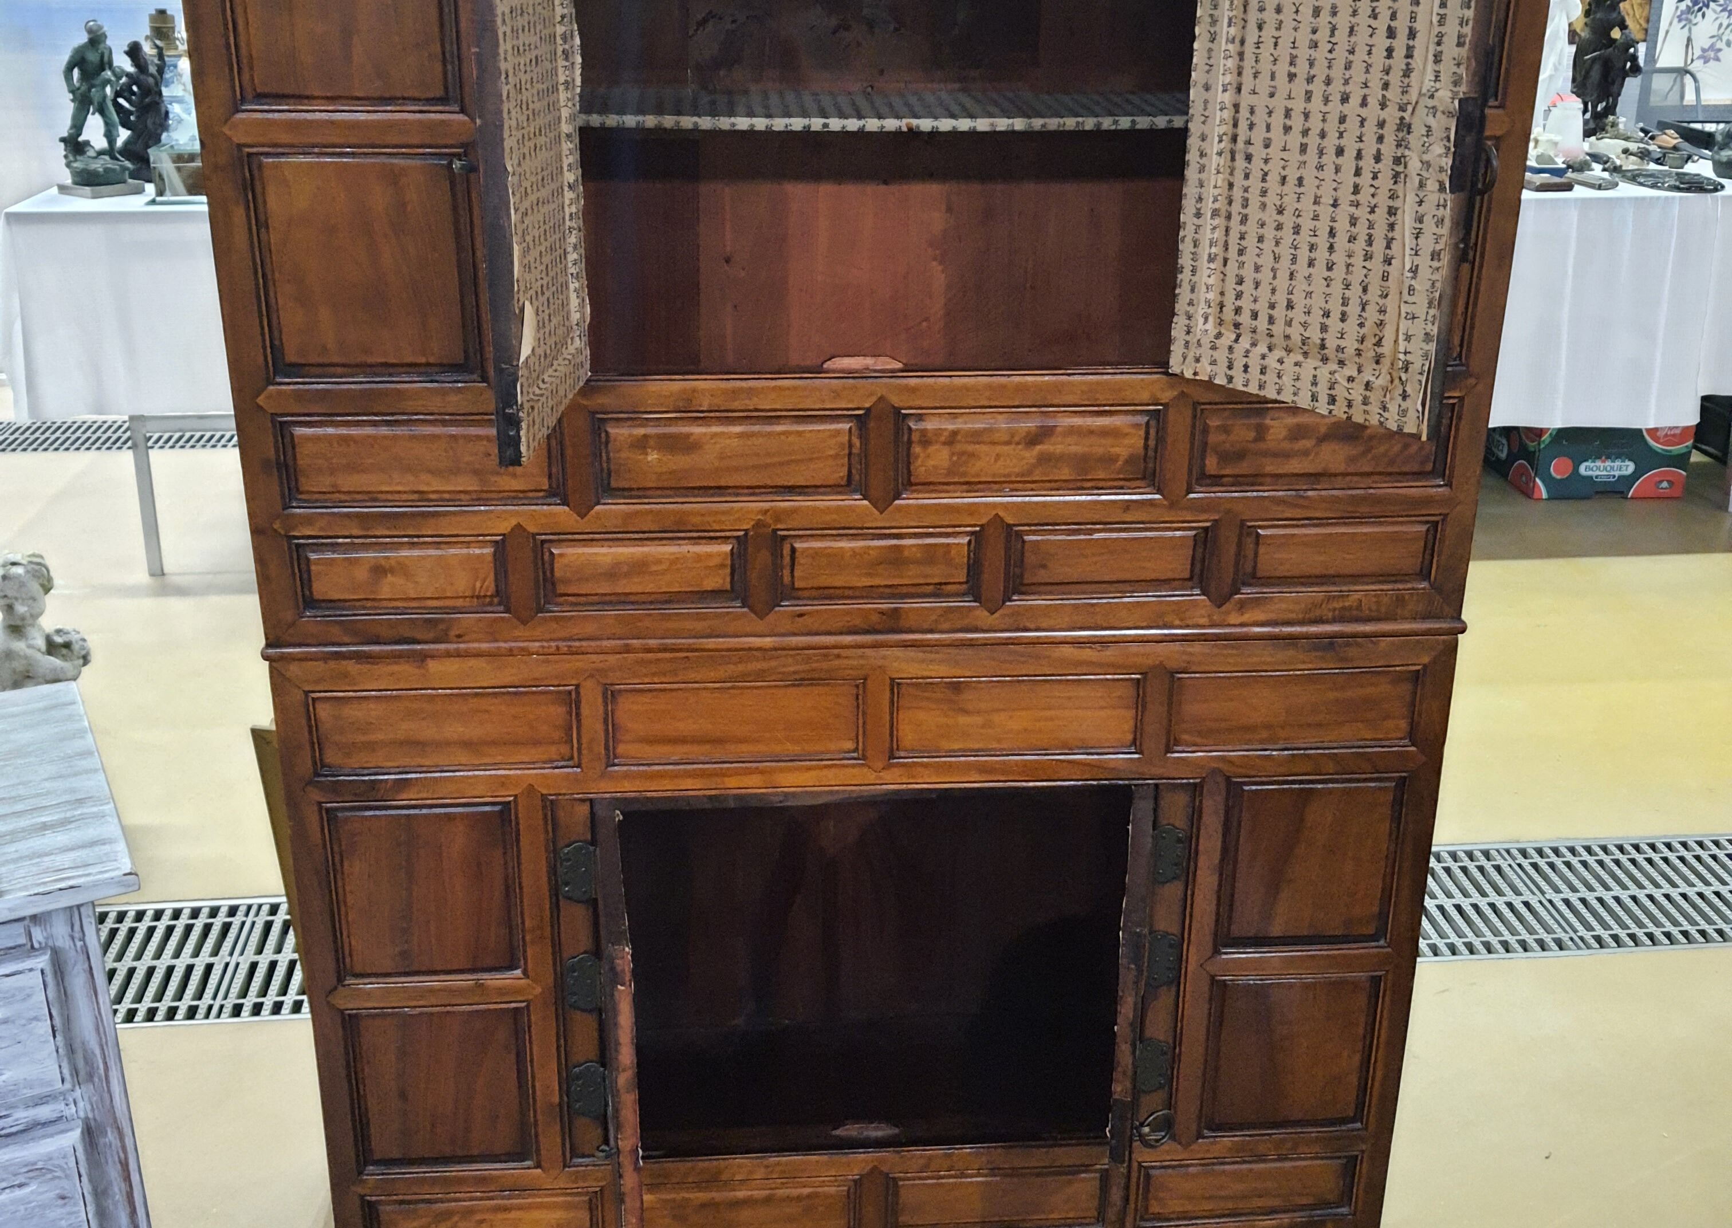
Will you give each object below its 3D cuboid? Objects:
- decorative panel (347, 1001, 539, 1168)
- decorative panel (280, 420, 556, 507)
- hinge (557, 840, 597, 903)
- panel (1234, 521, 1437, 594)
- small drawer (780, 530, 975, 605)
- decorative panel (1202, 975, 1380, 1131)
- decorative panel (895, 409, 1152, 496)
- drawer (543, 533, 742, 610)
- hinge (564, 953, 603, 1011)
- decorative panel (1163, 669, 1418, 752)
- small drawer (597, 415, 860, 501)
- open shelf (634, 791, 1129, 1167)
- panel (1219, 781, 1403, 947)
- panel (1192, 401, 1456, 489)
[{"bbox_3d":[-0.311,0.345,1.275,0.123,0.136,0.021,-1,20,-4],"label":"decorative panel"},{"bbox_3d":[-0.287,-0.098,1.114,0.169,0.055,0.021,-1,20,-4],"label":"decorative panel"},{"bbox_3d":[-0.212,0.190,1.275,0.027,0.052,0.010,-1,21,-4],"label":"hinge"},{"bbox_3d":[0.324,-0.039,1.193,0.128,0.044,0.020,-1,21,-4],"label":"panel"},{"bbox_3d":[0.007,-0.032,1.169,0.131,0.042,0.020,-1,21,-4],"label":"small drawer"},{"bbox_3d":[0.326,0.338,1.334,0.121,0.121,0.020,-1,21,-4],"label":"decorative panel"},{"bbox_3d":[0.107,-0.108,1.143,0.166,0.055,0.021,-1,20,-4],"label":"decorative panel"},{"bbox_3d":[-0.148,-0.028,1.158,0.129,0.043,0.020,-1,21,-4],"label":"drawer"},{"bbox_3d":[-0.213,0.278,1.308,0.027,0.052,0.010,-1,21,-4],"label":"hinge"},{"bbox_3d":[0.314,0.068,1.285,0.184,0.062,0.020,-1,21,-4],"label":"decorative panel"},{"bbox_3d":[-0.089,-0.103,1.128,0.169,0.054,0.021,-1,20,-4],"label":"small drawer"},{"bbox_3d":[-0.003,0.206,1.434,0.381,0.307,0.351,-1,20,-4],"label":"open shelf"},{"bbox_3d":[0.337,0.188,1.332,0.134,0.139,0.020,-1,21,-4],"label":"panel"},{"bbox_3d":[0.304,-0.114,1.157,0.174,0.058,0.021,-1,20,-4],"label":"panel"}]

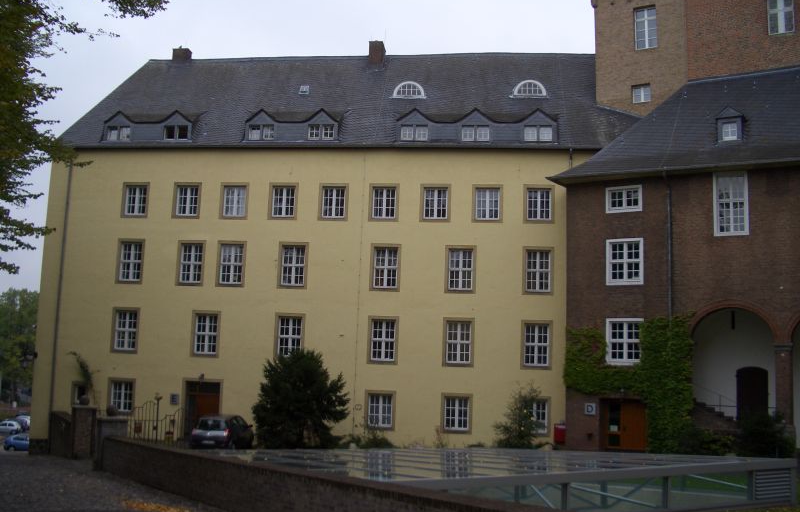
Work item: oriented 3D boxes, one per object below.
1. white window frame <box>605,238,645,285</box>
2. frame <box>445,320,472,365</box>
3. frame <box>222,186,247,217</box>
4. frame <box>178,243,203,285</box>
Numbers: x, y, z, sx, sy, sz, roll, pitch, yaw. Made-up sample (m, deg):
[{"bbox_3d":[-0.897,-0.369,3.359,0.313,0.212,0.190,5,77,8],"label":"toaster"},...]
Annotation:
[{"bbox_3d":[10.117,0.262,36.413,1.683,2.063,0.130,-2,-8,33],"label":"white window frame"},{"bbox_3d":[2.690,3.960,36.880,1.125,1.935,0.180,1,-7,8],"label":"frame"},{"bbox_3d":[-8.507,-2.803,41.718,1.183,1.610,0.150,1,-7,8],"label":"frame"},{"bbox_3d":[-10.734,0.375,41.624,1.144,2.058,0.150,1,-7,8],"label":"frame"}]

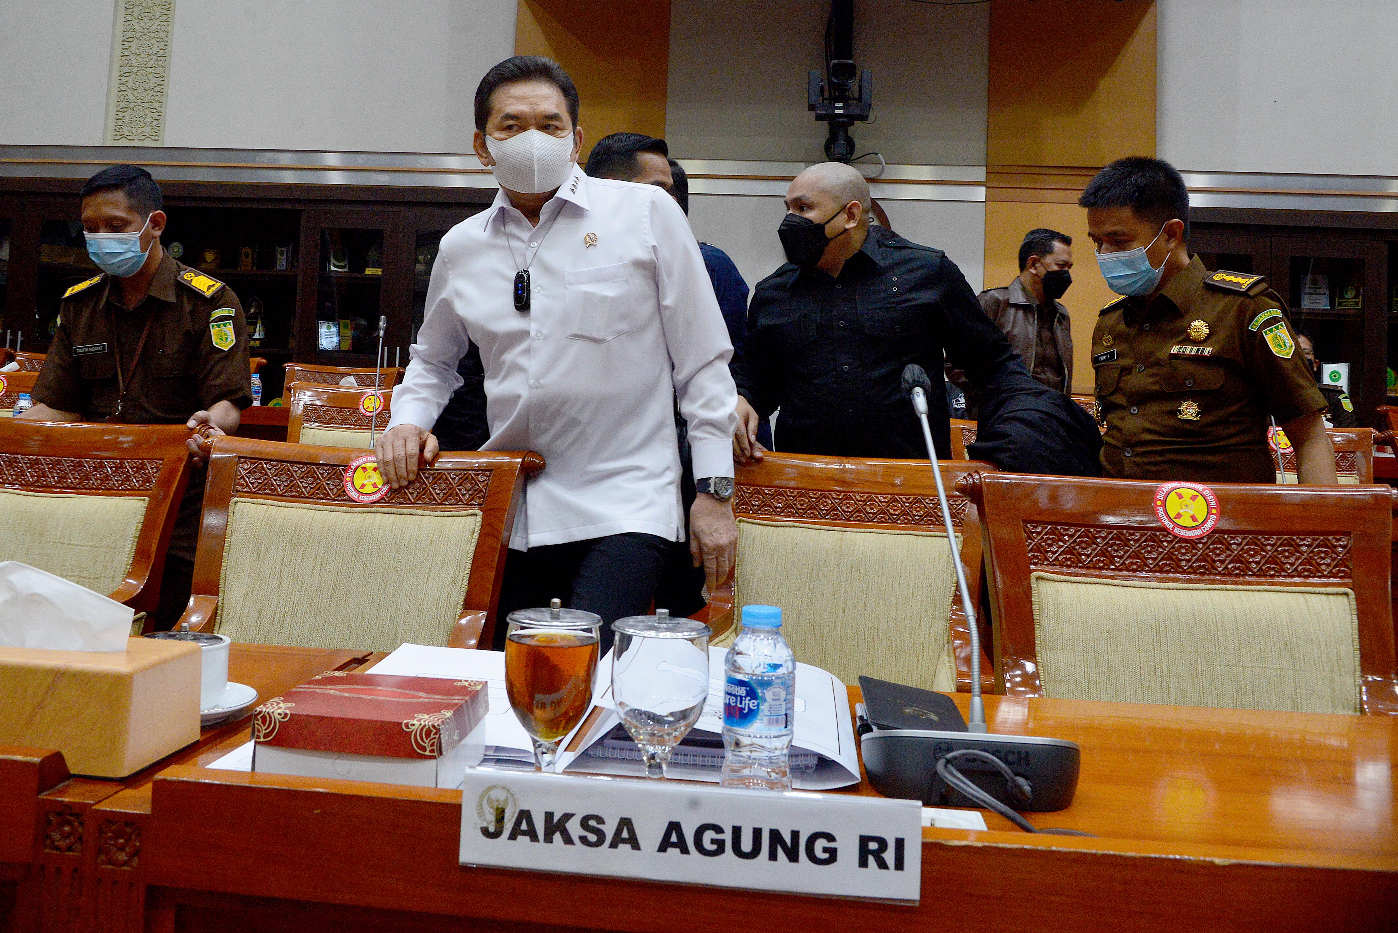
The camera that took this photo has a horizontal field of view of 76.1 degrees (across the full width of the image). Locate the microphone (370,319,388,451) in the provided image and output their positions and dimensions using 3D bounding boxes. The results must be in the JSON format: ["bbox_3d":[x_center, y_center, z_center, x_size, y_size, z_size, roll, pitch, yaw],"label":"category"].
[{"bbox_3d":[-0.934,-0.246,2.600,0.030,0.390,0.045,2,-2,0],"label":"microphone"}]

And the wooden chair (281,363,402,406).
[{"bbox_3d":[-1.762,0.036,4.150,0.620,1.050,0.620,3,0,-3],"label":"wooden chair"}]

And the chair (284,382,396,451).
[{"bbox_3d":[-1.085,0.259,2.860,0.620,1.050,0.620,3,0,-18],"label":"chair"}]

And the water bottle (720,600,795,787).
[{"bbox_3d":[0.051,0.198,0.758,0.062,0.155,0.062,2,-2,0],"label":"water bottle"}]

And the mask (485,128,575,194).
[{"bbox_3d":[-0.283,-0.510,1.494,0.150,0.115,0.085,3,4,-15],"label":"mask"}]

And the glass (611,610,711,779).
[{"bbox_3d":[-0.033,0.194,0.718,0.081,0.154,0.081,2,-2,0],"label":"glass"}]

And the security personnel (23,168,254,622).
[{"bbox_3d":[-1.307,0.147,2.039,0.530,1.675,0.420,3,0,-15],"label":"security personnel"}]

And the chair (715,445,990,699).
[{"bbox_3d":[0.210,0.501,1.432,0.620,1.060,0.630,2,-2,14],"label":"chair"}]

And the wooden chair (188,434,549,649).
[{"bbox_3d":[-0.608,0.477,1.324,0.620,1.060,0.630,3,-2,-1],"label":"wooden chair"}]

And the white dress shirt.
[{"bbox_3d":[-0.254,-0.207,1.670,0.630,0.720,0.380,2,-2,12],"label":"white dress shirt"}]

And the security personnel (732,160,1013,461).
[{"bbox_3d":[0.343,0.198,1.969,0.640,1.736,0.440,3,0,13],"label":"security personnel"}]

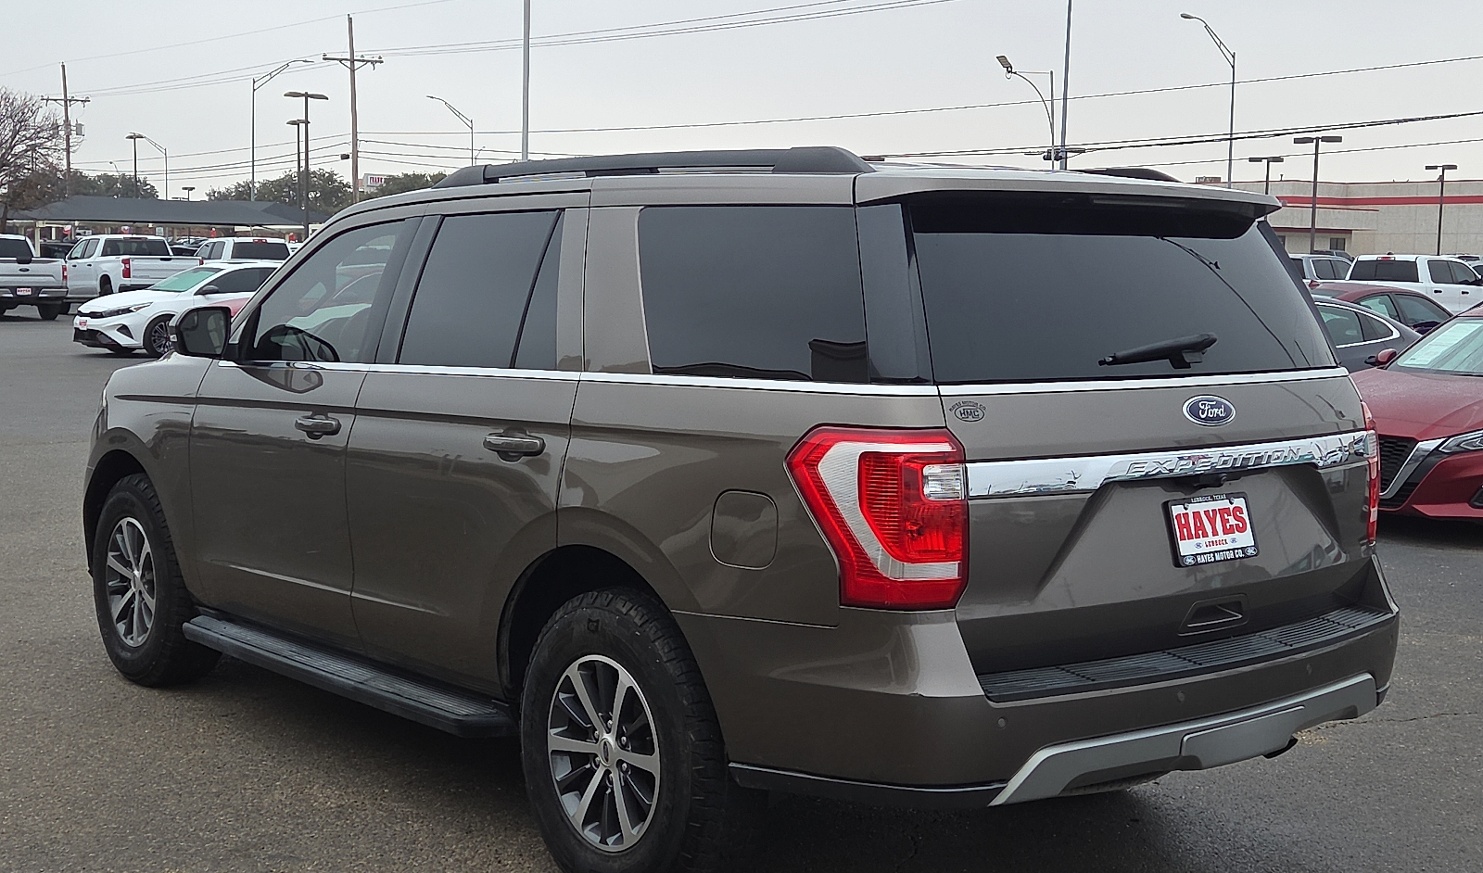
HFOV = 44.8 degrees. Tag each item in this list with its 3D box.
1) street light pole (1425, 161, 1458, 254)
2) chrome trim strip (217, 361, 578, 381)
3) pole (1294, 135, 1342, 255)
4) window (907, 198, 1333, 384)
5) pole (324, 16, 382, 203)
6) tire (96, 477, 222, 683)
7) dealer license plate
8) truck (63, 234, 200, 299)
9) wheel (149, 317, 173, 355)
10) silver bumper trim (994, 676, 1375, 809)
[{"bbox_3d":[30.331,-8.430,78.307,1.420,6.775,0.350,1,5,0],"label":"street light pole"},{"bbox_3d":[-1.111,-0.202,5.425,0.025,0.030,2.232,-3,5,-39],"label":"chrome trim strip"},{"bbox_3d":[19.804,-7.155,62.301,1.680,6.400,0.400,3,6,18],"label":"pole"},{"bbox_3d":[0.983,-0.352,4.428,1.550,0.450,0.130,-4,-20,-40],"label":"window"},{"bbox_3d":[-15.891,-11.248,73.531,2.440,11.727,0.350,-2,6,-30],"label":"pole"},{"bbox_3d":[-2.250,0.548,6.981,0.270,0.810,0.810,-3,6,-40],"label":"tire"},{"bbox_3d":[1.130,0.219,4.295,0.311,0.165,0.025,-4,0,-40],"label":"dealer license plate"},{"bbox_3d":[-15.100,-3.980,44.360,2.060,1.920,5.870,-3,7,-35],"label":"truck"},{"bbox_3d":[-8.483,-1.451,26.553,0.480,0.480,0.200,-3,7,-40],"label":"wheel"},{"bbox_3d":[1.130,0.691,4.203,1.490,0.130,0.120,-3,6,-40],"label":"silver bumper trim"}]

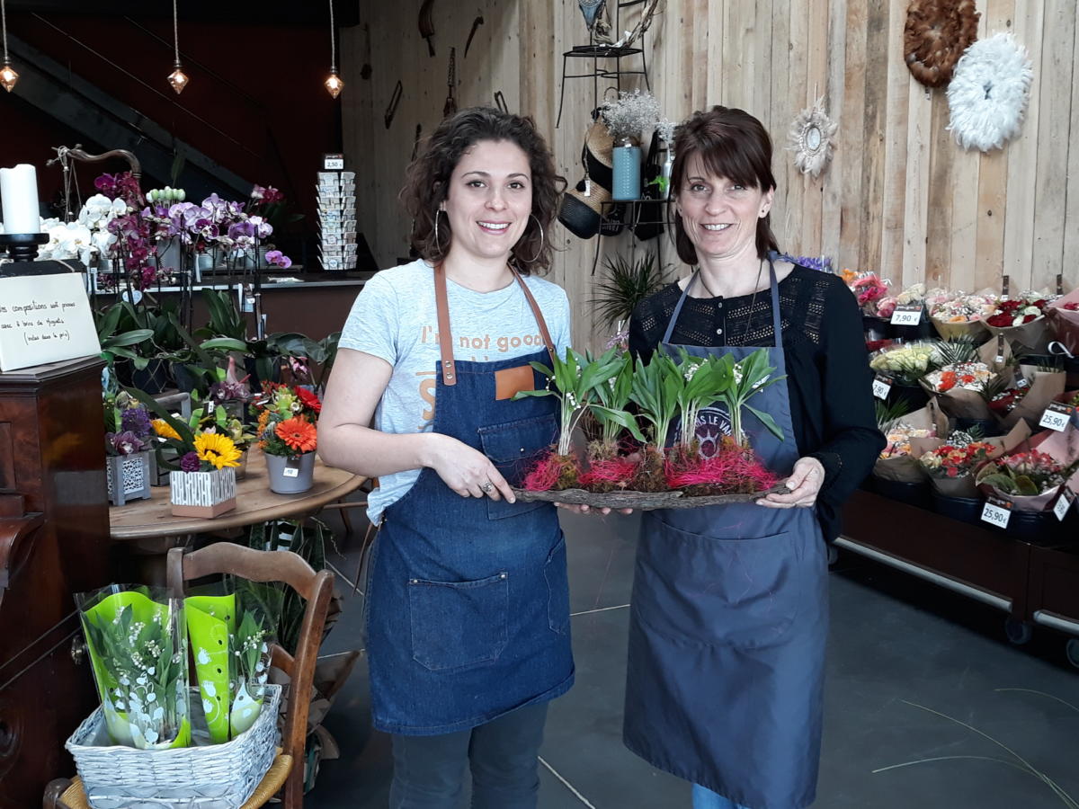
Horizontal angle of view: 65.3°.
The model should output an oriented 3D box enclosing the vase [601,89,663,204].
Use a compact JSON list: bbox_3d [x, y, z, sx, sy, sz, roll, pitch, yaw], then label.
[{"bbox_3d":[0.574,-1.649,5.350,0.360,0.660,0.340,0,6,0],"label":"vase"}]

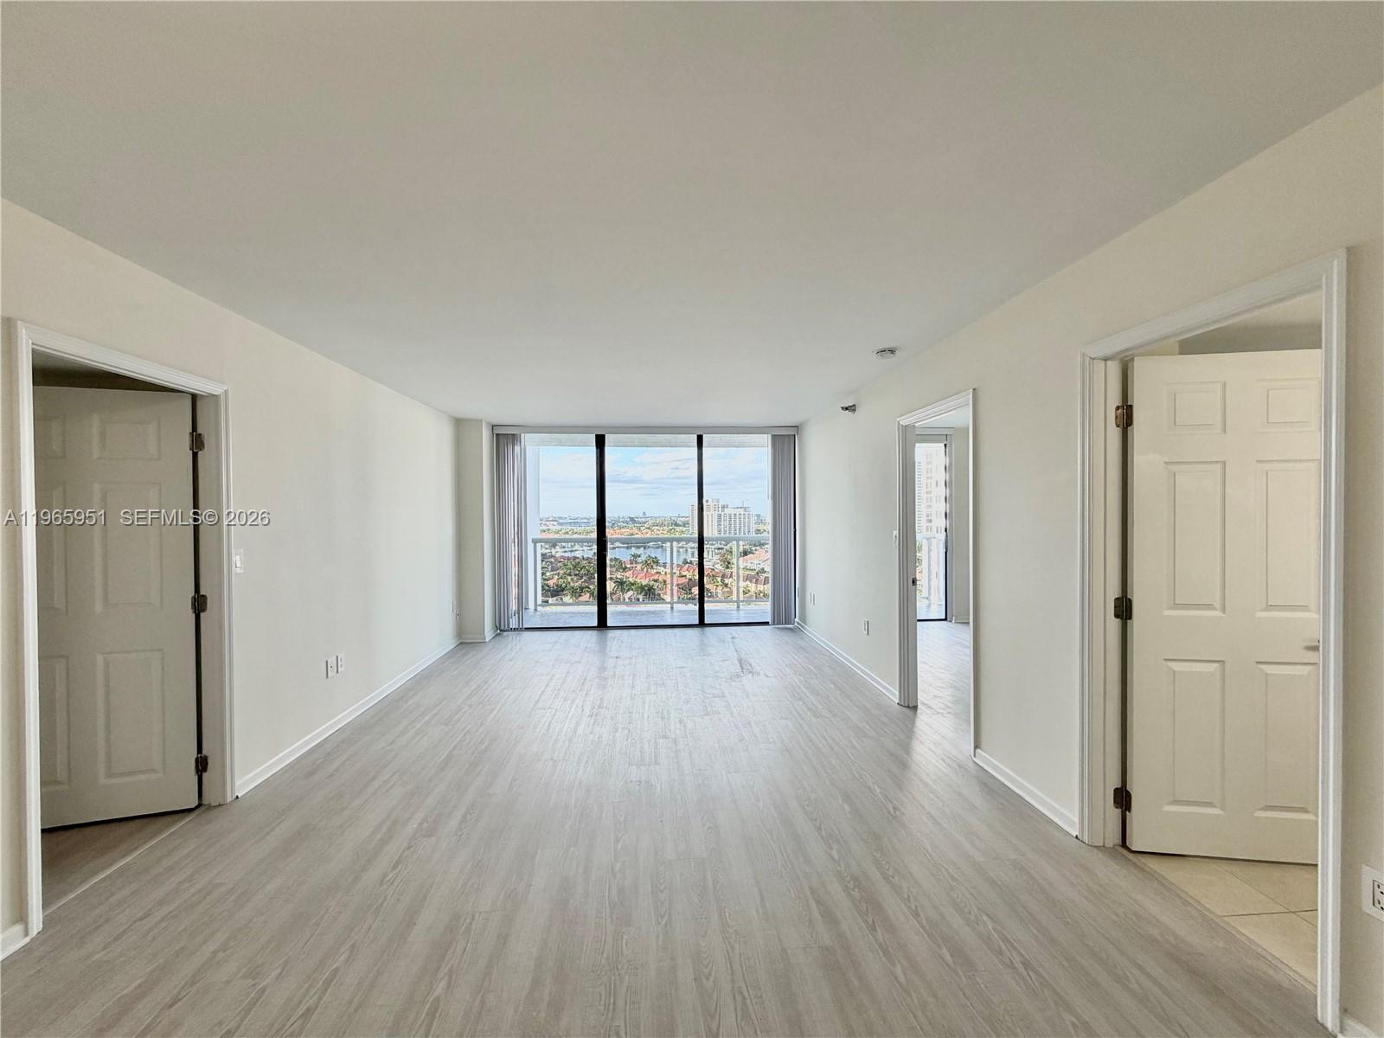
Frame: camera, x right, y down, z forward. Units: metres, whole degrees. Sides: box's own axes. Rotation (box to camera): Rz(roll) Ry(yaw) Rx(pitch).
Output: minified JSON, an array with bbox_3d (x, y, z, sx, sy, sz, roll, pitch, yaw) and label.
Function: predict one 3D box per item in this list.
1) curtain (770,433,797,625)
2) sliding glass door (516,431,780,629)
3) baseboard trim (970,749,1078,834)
[{"bbox_3d":[1.113,0.136,6.870,0.300,2.330,0.100,-1,1,-4],"label":"curtain"},{"bbox_3d":[-0.507,0.134,6.863,3.400,2.390,0.100,-1,1,-4],"label":"sliding glass door"},{"bbox_3d":[1.628,1.331,2.779,0.018,0.077,0.755,-1,1,-4],"label":"baseboard trim"}]

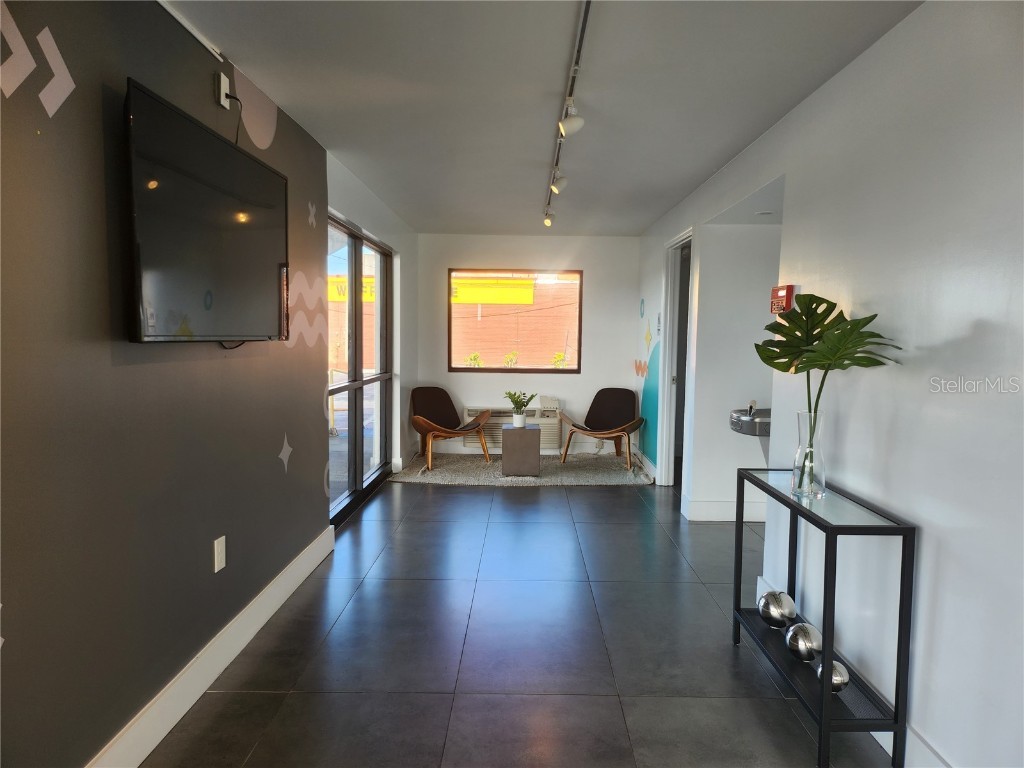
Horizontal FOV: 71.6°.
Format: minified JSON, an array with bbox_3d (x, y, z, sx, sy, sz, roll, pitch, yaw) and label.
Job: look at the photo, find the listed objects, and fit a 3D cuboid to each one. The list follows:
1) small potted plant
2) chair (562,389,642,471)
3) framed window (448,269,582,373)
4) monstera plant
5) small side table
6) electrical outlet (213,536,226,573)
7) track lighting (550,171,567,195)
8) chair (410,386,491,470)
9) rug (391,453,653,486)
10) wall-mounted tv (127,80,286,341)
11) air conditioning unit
[{"bbox_3d":[0.086,0.235,6.845,0.295,0.355,0.280,1,4,1],"label":"small potted plant"},{"bbox_3d":[1.008,0.432,7.404,0.880,0.775,0.800,3,5,28],"label":"chair"},{"bbox_3d":[0.033,-0.687,7.832,1.465,1.135,0.100,1,4,1],"label":"framed window"},{"bbox_3d":[1.061,0.049,2.502,0.390,0.745,0.430,1,4,1],"label":"monstera plant"},{"bbox_3d":[0.090,0.633,6.873,0.358,0.450,0.350,1,4,1],"label":"small side table"},{"bbox_3d":[-1.138,0.669,2.771,0.010,0.123,0.083,1,4,1],"label":"electrical outlet"},{"bbox_3d":[0.287,-1.254,4.396,0.115,0.145,0.085,-1,5,-27],"label":"track lighting"},{"bbox_3d":[-0.694,0.421,7.293,0.880,0.775,0.800,-2,5,-36],"label":"chair"},{"bbox_3d":[0.107,0.834,7.098,2.370,0.020,1.580,1,4,1],"label":"rug"},{"bbox_3d":[-1.069,-0.525,2.628,0.060,0.730,1.280,1,4,1],"label":"wall-mounted tv"},{"bbox_3d":[0.015,0.421,7.762,1.067,0.560,0.230,1,4,1],"label":"air conditioning unit"}]

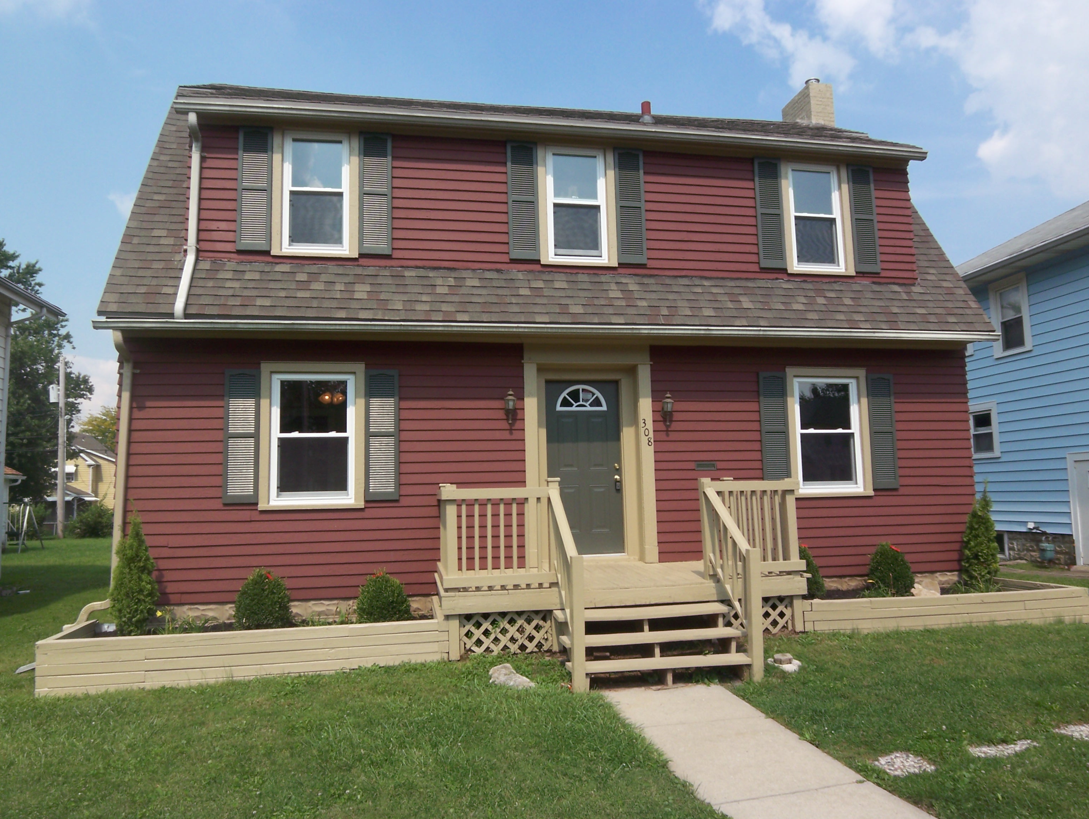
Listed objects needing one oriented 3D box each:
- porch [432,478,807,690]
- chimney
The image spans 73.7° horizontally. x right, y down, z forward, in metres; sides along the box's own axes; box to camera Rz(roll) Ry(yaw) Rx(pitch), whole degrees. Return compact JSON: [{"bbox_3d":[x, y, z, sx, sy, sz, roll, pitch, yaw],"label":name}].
[{"bbox_3d":[0.773,1.510,7.094,3.560,1.670,2.500,0,-5,-10],"label":"porch"},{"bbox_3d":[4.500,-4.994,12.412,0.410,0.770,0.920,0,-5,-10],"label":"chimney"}]

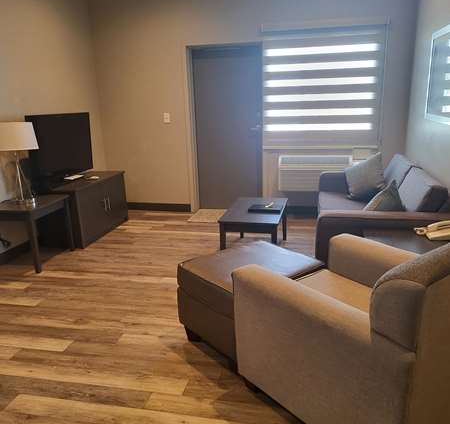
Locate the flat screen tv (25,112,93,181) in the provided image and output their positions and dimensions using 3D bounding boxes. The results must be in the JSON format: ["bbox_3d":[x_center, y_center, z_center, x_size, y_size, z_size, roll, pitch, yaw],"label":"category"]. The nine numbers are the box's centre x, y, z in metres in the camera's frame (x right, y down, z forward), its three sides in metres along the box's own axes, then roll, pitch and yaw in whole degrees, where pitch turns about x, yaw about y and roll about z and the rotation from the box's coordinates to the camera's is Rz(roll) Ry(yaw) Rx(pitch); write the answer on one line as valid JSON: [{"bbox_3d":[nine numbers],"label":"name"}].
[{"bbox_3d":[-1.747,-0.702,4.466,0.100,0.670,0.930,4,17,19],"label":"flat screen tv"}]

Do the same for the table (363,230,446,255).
[{"bbox_3d":[1.218,0.457,2.767,0.560,0.540,0.530,2,16,13],"label":"table"}]

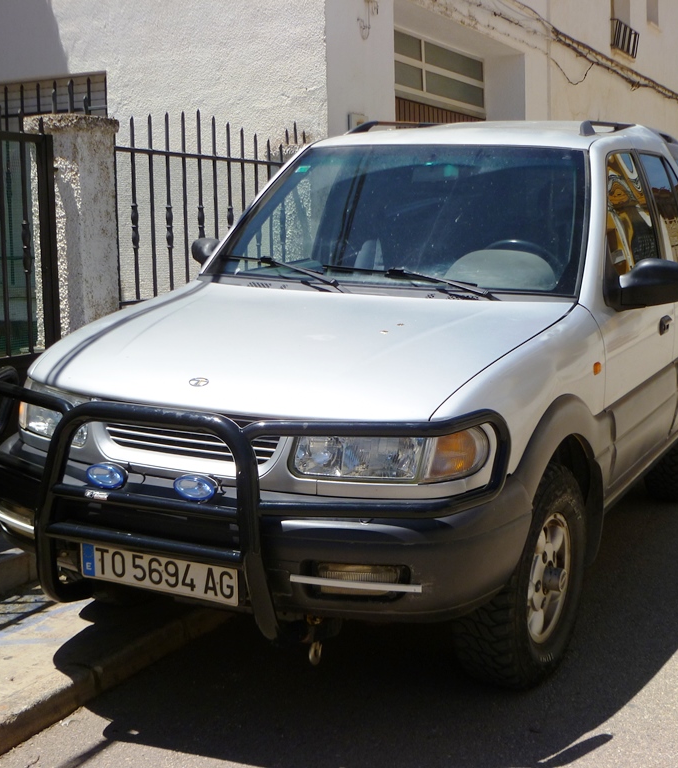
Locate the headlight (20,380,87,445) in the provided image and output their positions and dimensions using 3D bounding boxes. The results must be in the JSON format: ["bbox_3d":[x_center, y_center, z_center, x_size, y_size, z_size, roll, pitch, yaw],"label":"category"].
[{"bbox_3d":[-0.897,0.070,3.633,0.510,0.175,0.170,9,13,41],"label":"headlight"}]

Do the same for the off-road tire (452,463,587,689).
[{"bbox_3d":[0.610,0.626,3.832,0.235,0.740,0.740,6,11,29],"label":"off-road tire"}]

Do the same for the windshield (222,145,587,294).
[{"bbox_3d":[0.258,-0.665,4.496,1.540,0.120,0.810,6,52,26],"label":"windshield"}]

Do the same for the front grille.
[{"bbox_3d":[-0.432,0.146,3.262,0.600,0.135,0.090,6,11,26],"label":"front grille"}]

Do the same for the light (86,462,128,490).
[{"bbox_3d":[-0.635,0.247,3.202,0.132,0.076,0.075,6,11,26],"label":"light"}]

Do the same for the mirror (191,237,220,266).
[{"bbox_3d":[-0.556,-0.535,4.994,0.250,0.185,0.160,6,11,26],"label":"mirror"}]

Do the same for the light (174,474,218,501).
[{"bbox_3d":[-0.373,0.273,3.073,0.132,0.076,0.075,6,11,26],"label":"light"}]

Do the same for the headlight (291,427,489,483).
[{"bbox_3d":[0.150,0.176,3.118,0.510,0.175,0.170,3,10,11],"label":"headlight"}]

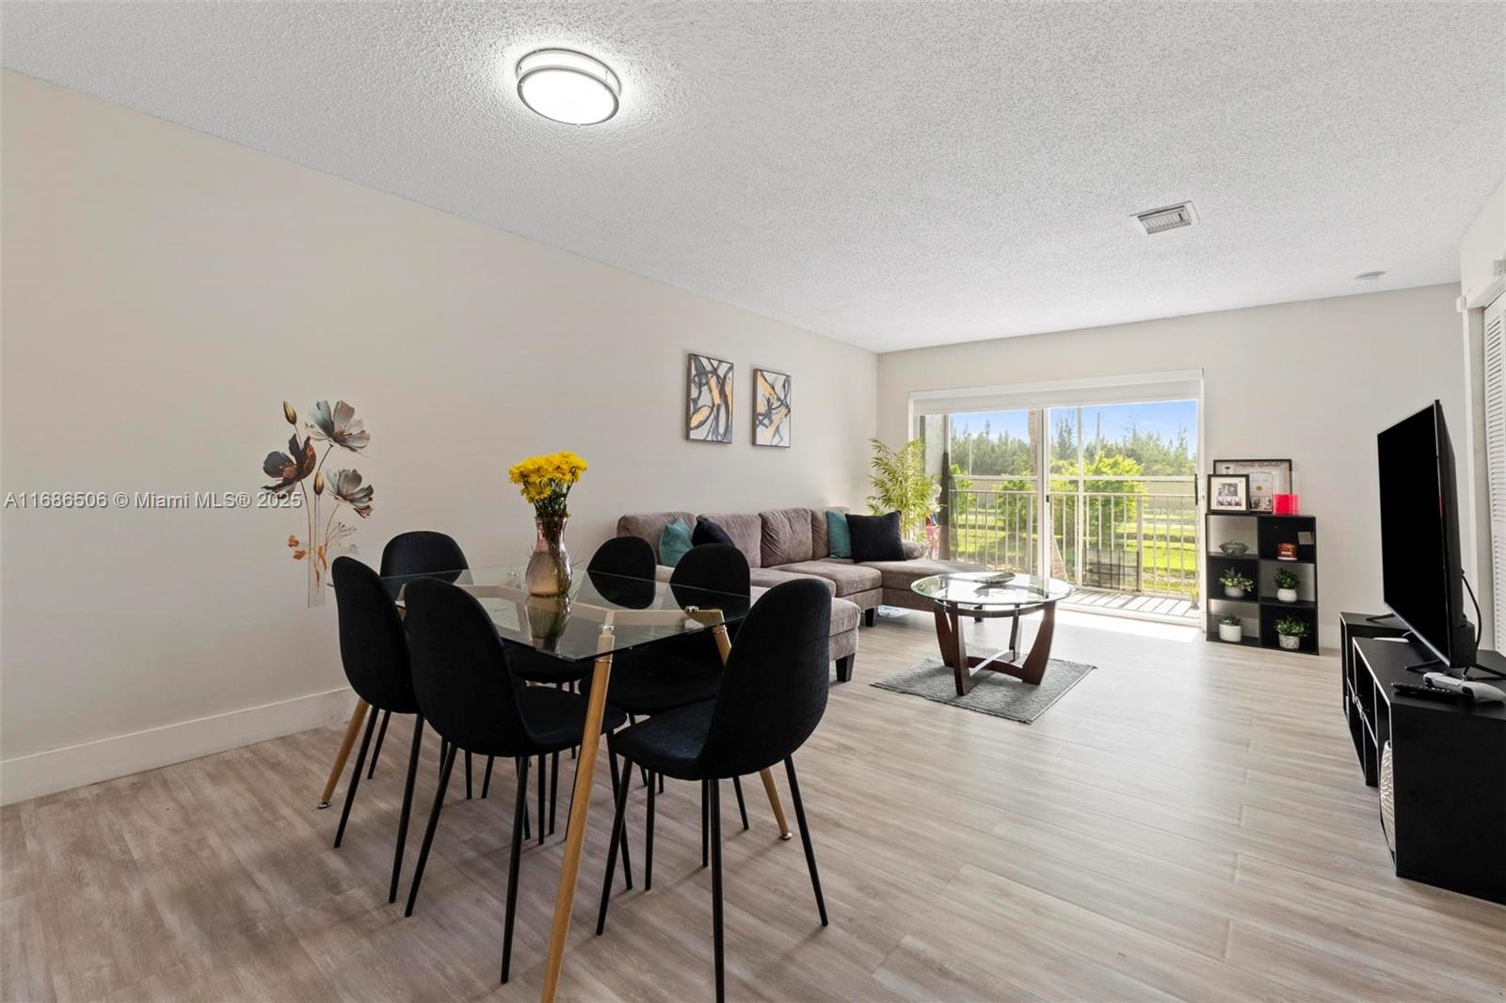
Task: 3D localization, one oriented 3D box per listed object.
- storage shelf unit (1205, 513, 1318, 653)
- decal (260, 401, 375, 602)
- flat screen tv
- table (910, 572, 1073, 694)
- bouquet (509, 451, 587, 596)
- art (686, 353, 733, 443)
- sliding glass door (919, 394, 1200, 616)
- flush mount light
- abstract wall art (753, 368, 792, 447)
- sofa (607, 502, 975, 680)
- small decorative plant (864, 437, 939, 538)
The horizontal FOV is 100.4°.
[{"bbox_3d":[3.463,0.530,4.287,0.585,0.895,0.300,1,2,40],"label":"storage shelf unit"},{"bbox_3d":[-1.941,0.008,2.824,0.012,0.930,0.425,1,2,40],"label":"decal"},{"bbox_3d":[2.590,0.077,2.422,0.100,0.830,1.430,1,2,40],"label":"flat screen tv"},{"bbox_3d":[1.379,0.740,3.618,0.900,0.500,0.900,1,2,40],"label":"table"},{"bbox_3d":[-0.629,0.066,1.927,0.226,0.441,0.226,0,1,-5],"label":"bouquet"},{"bbox_3d":[-0.303,-0.767,4.728,0.035,0.630,0.495,1,2,40],"label":"art"},{"bbox_3d":[2.499,-0.024,5.499,2.333,1.980,0.100,1,2,44],"label":"sliding glass door"},{"bbox_3d":[-0.640,-1.429,2.175,0.330,0.085,0.330,0,1,0],"label":"flush mount light"},{"bbox_3d":[0.182,-0.780,5.299,0.035,0.630,0.500,1,2,40],"label":"abstract wall art"},{"bbox_3d":[0.578,0.514,4.572,1.530,0.920,2.996,1,2,40],"label":"sofa"},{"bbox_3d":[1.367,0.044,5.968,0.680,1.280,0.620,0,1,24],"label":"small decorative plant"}]

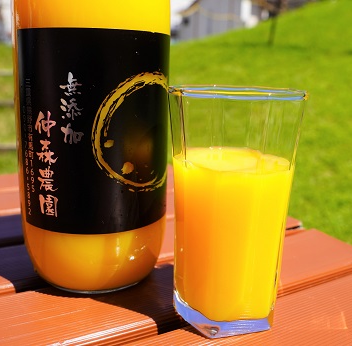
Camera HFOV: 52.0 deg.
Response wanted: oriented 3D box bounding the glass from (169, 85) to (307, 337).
[{"bbox_3d":[0.028,0.019,0.184,0.064,0.119,0.064,2,15,0],"label":"glass"}]

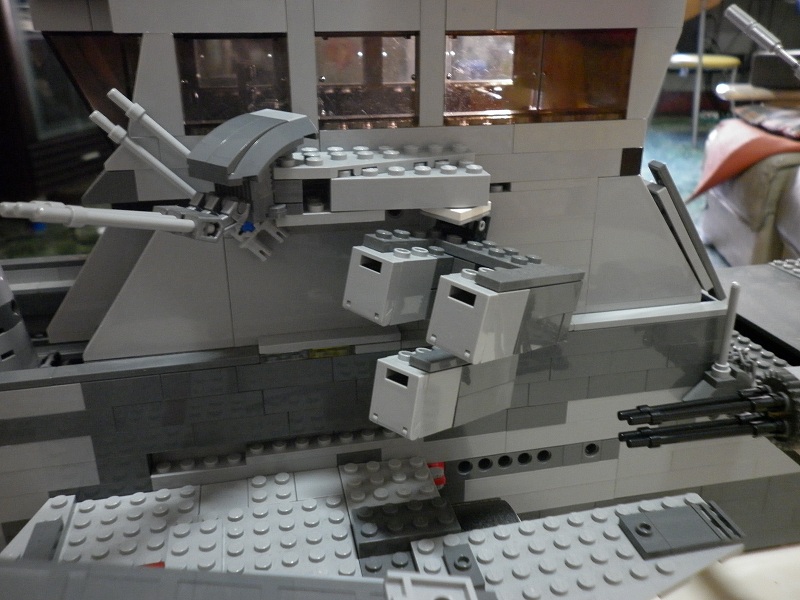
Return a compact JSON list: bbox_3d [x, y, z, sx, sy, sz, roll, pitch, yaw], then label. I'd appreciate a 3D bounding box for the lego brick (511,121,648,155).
[{"bbox_3d":[0.060,-0.057,0.230,0.048,0.010,0.008,-5,21,-11],"label":"lego brick"}]

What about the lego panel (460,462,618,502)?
[{"bbox_3d":[0.056,0.070,0.268,0.064,0.010,0.008,-5,20,-11],"label":"lego panel"}]

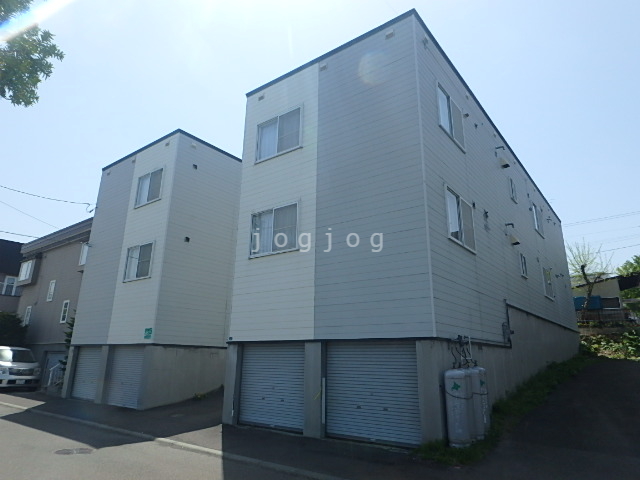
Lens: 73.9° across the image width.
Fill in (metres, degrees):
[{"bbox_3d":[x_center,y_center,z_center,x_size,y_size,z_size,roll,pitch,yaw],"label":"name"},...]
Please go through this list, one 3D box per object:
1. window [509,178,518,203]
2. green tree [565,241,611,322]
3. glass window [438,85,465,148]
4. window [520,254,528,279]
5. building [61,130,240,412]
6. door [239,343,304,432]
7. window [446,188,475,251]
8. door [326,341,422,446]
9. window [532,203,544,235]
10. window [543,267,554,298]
[{"bbox_3d":[6.960,-1.710,15.273,0.100,0.820,0.840,-11,-20,36],"label":"window"},{"bbox_3d":[16.796,2.524,26.500,2.900,4.700,2.800,-9,-19,31],"label":"green tree"},{"bbox_3d":[3.294,-3.062,10.671,0.100,1.200,1.680,-11,-20,36],"label":"glass window"},{"bbox_3d":[6.949,0.904,14.555,0.100,0.820,0.840,-11,-20,36],"label":"window"},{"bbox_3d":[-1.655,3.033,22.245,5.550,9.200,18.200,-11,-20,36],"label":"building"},{"bbox_3d":[-1.093,3.390,10.028,2.170,1.860,0.100,-11,-20,36],"label":"door"},{"bbox_3d":[3.297,-0.443,9.970,0.100,1.200,1.680,-11,-20,36],"label":"window"},{"bbox_3d":[1.028,2.969,8.462,2.170,1.860,0.100,-11,-20,36],"label":"door"},{"bbox_3d":[9.405,-0.808,18.343,0.100,1.200,1.700,-11,-20,36],"label":"window"},{"bbox_3d":[9.455,1.828,17.701,0.100,1.200,1.700,-11,-20,36],"label":"window"}]

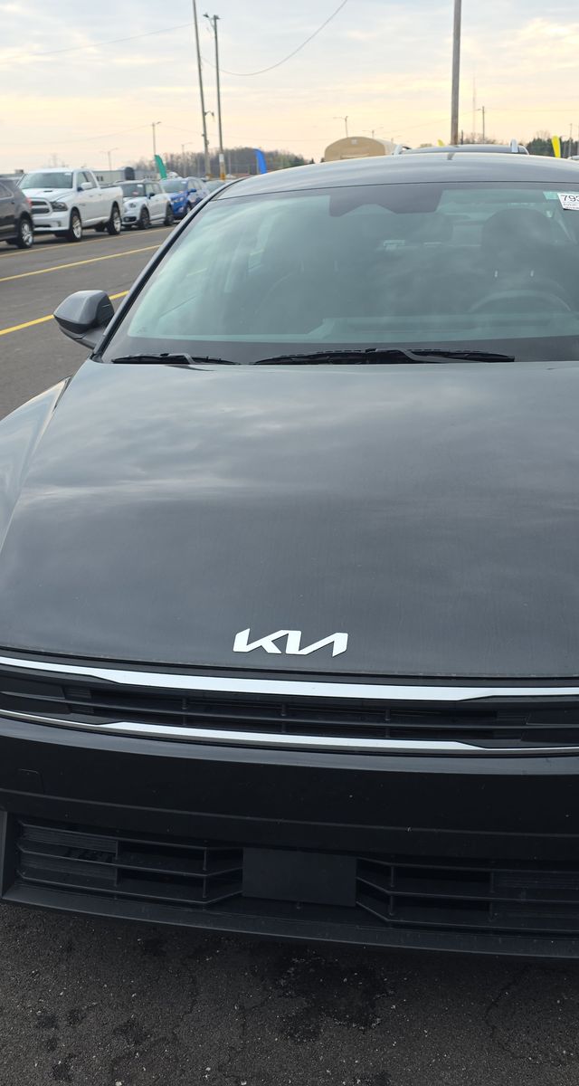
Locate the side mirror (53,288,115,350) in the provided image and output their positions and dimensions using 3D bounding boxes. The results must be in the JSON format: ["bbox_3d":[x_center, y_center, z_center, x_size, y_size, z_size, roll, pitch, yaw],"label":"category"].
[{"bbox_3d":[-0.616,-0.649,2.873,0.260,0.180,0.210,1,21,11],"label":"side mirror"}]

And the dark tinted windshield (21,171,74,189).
[{"bbox_3d":[-6.768,-10.159,26.959,1.550,0.470,0.650,1,21,11],"label":"dark tinted windshield"}]

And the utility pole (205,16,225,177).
[{"bbox_3d":[-4.139,-24.356,54.838,0.900,10.300,0.400,1,21,11],"label":"utility pole"}]

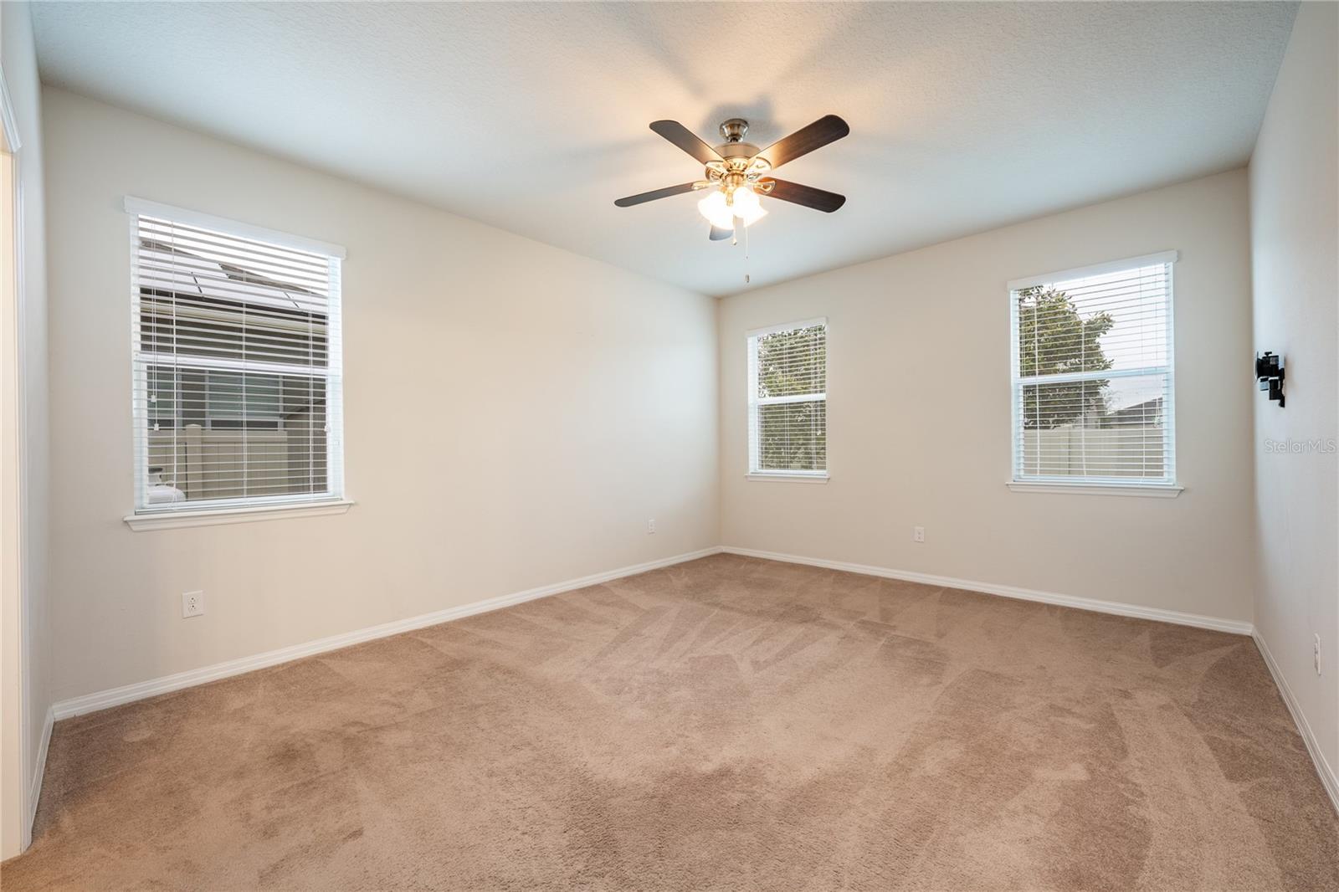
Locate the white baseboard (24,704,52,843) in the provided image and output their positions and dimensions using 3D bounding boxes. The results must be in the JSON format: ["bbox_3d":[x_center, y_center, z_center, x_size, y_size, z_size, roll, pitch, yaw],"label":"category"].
[{"bbox_3d":[-2.288,1.147,1.900,1.000,0.073,0.014,-1,0,43],"label":"white baseboard"}]

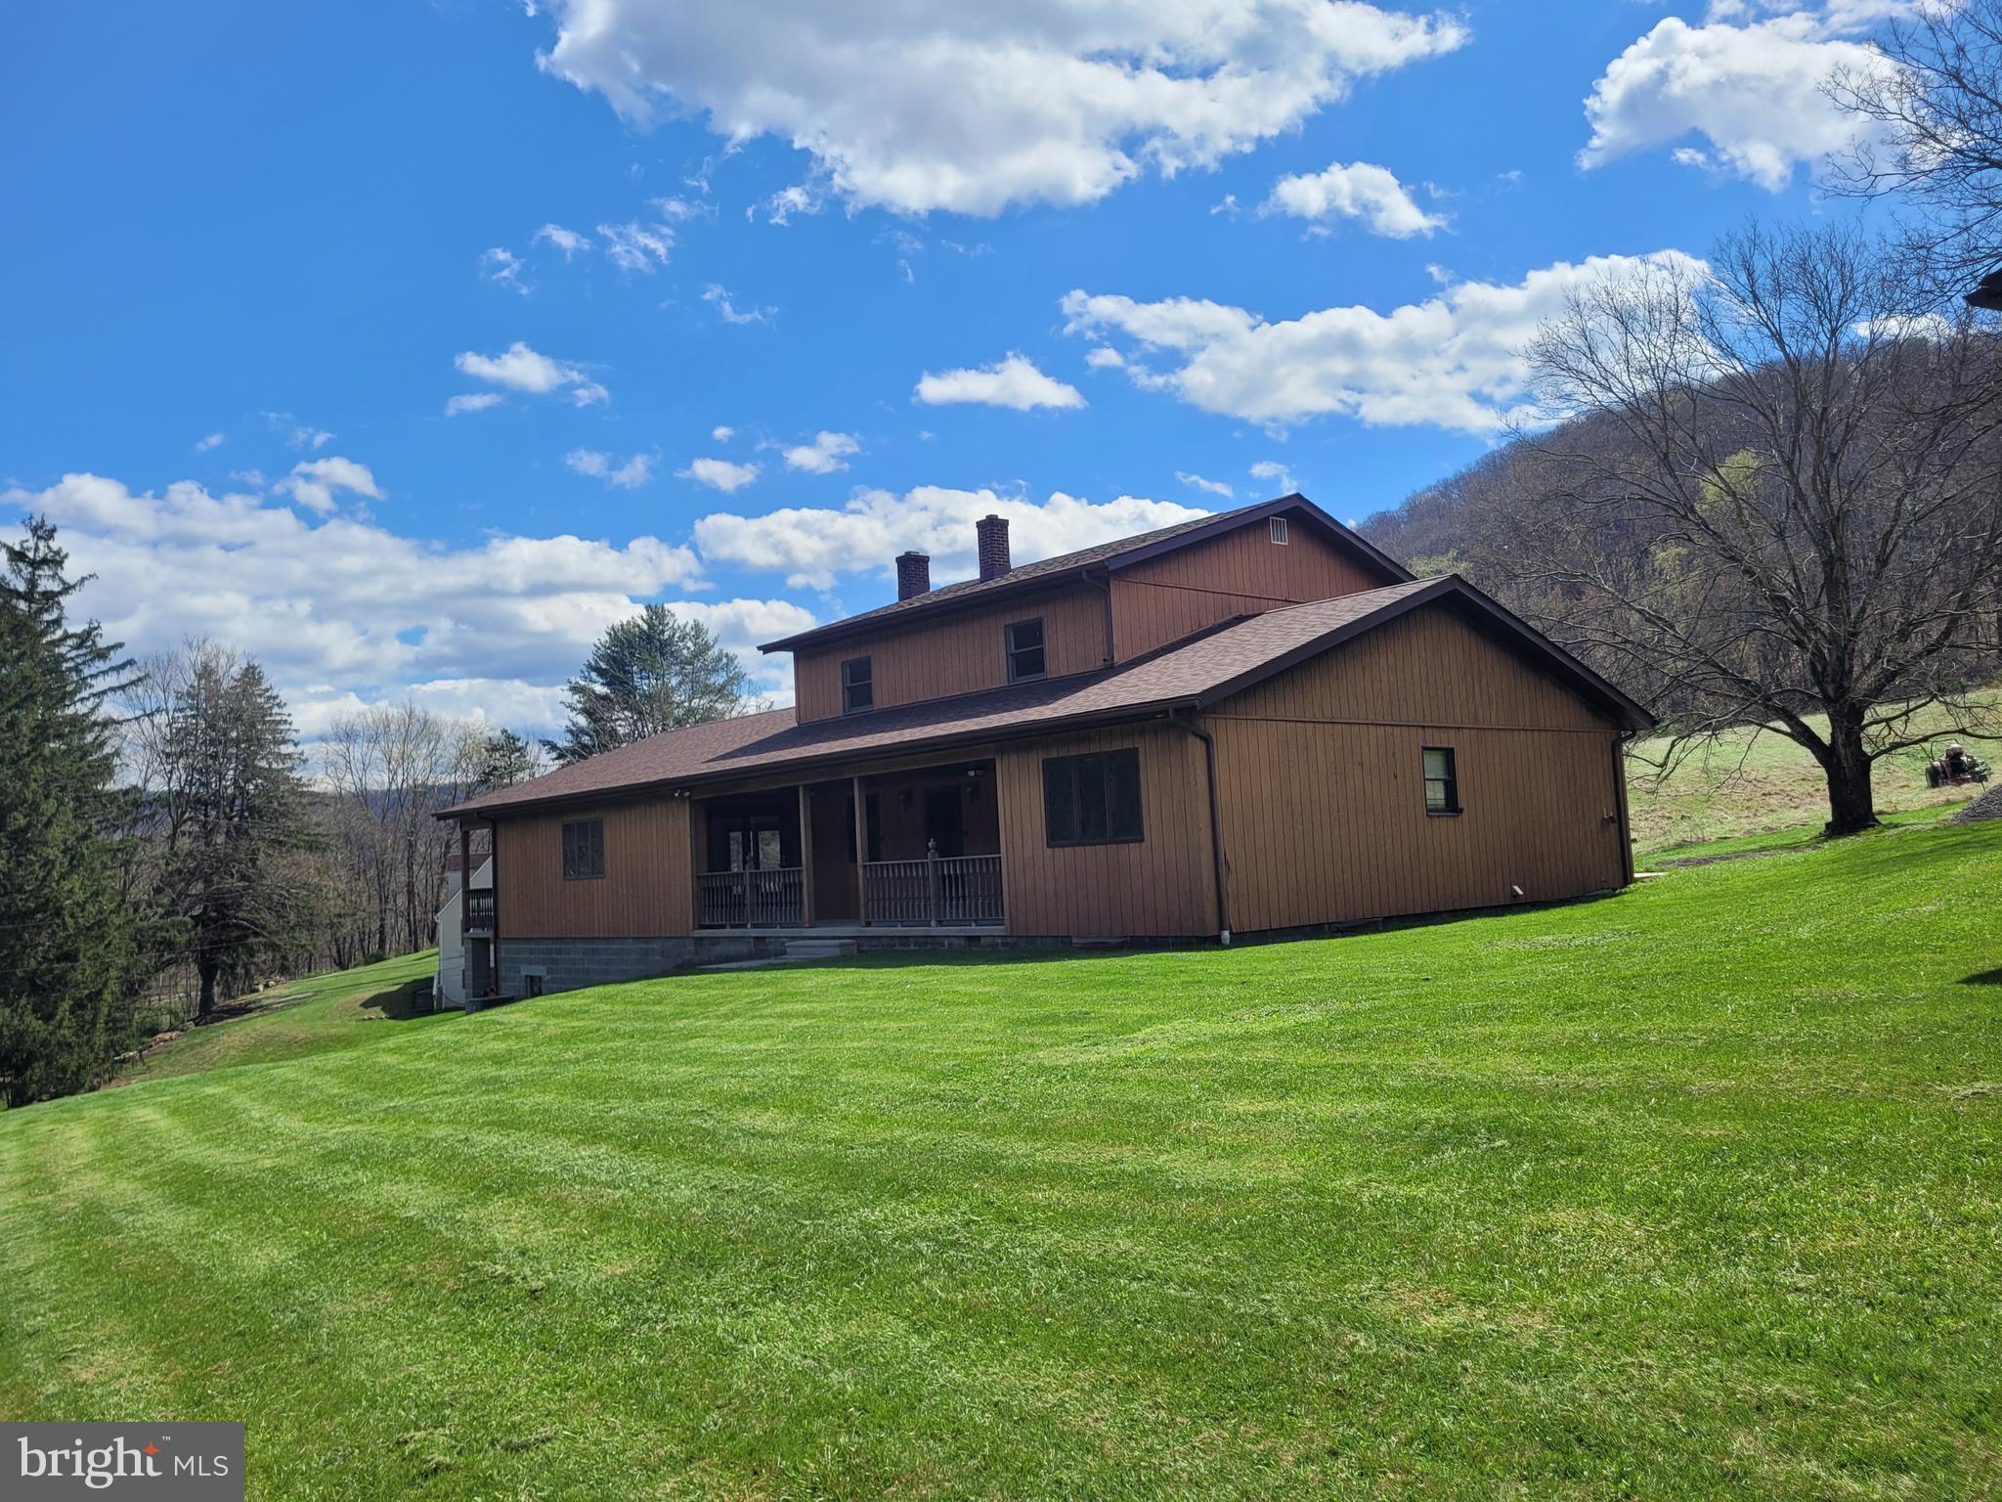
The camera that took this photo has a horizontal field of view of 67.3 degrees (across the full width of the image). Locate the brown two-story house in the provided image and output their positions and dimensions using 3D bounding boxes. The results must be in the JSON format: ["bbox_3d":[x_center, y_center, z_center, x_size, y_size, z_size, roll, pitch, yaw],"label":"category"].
[{"bbox_3d":[-0.709,0.291,29.658,12.209,9.039,21.963,1,-6,-43],"label":"brown two-story house"}]

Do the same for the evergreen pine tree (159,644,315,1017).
[{"bbox_3d":[-26.284,2.830,51.533,5.500,12.800,5.500,-3,-4,0],"label":"evergreen pine tree"}]

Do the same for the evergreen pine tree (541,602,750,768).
[{"bbox_3d":[-14.682,1.531,64.435,8.800,15.500,8.800,-3,-4,0],"label":"evergreen pine tree"}]

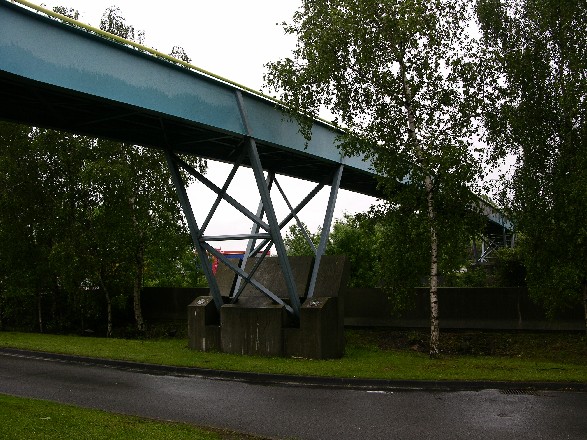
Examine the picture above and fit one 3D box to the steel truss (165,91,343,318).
[{"bbox_3d":[-0.780,0.024,14.197,2.447,4.565,4.343,-4,-6,34],"label":"steel truss"}]

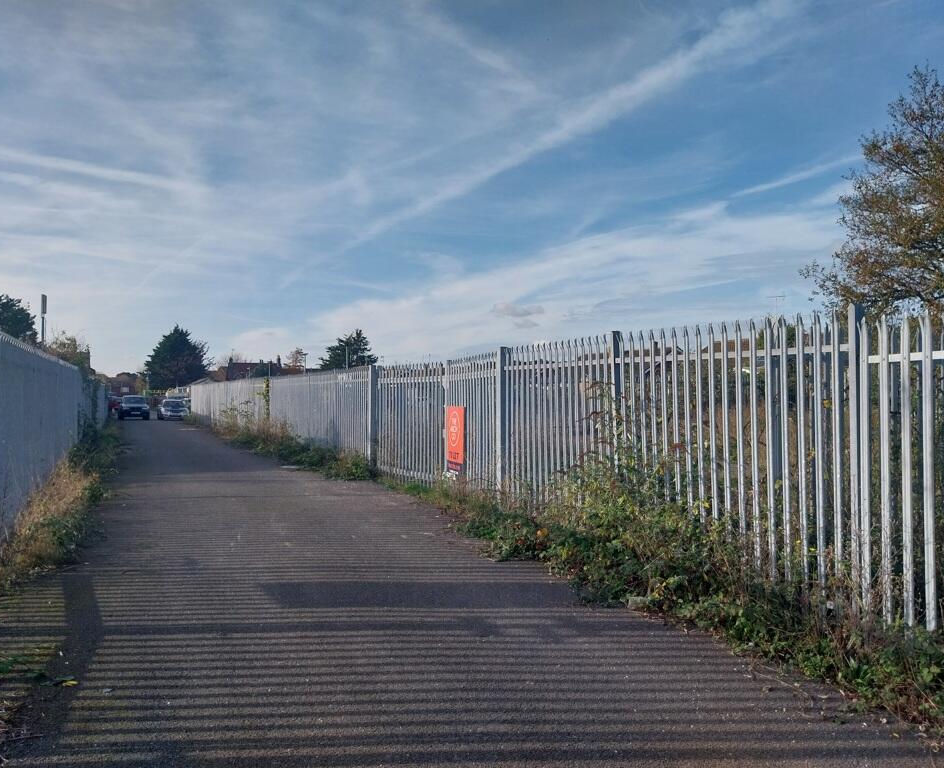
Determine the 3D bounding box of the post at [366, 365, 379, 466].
[{"bbox_3d":[-2.210,0.735,17.200,0.130,2.300,0.130,0,-1,-23],"label":"post"}]

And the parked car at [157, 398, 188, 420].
[{"bbox_3d":[-20.500,1.700,52.800,1.790,1.460,4.300,0,-1,-26],"label":"parked car"}]

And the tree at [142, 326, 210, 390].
[{"bbox_3d":[-40.300,-2.350,105.000,8.400,11.000,8.400,0,-1,-21],"label":"tree"}]

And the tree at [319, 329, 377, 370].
[{"bbox_3d":[-16.200,-2.000,100.000,7.300,10.200,7.000,0,-1,0],"label":"tree"}]

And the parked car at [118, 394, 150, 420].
[{"bbox_3d":[-23.300,1.600,53.100,1.860,1.640,4.600,0,-1,-26],"label":"parked car"}]

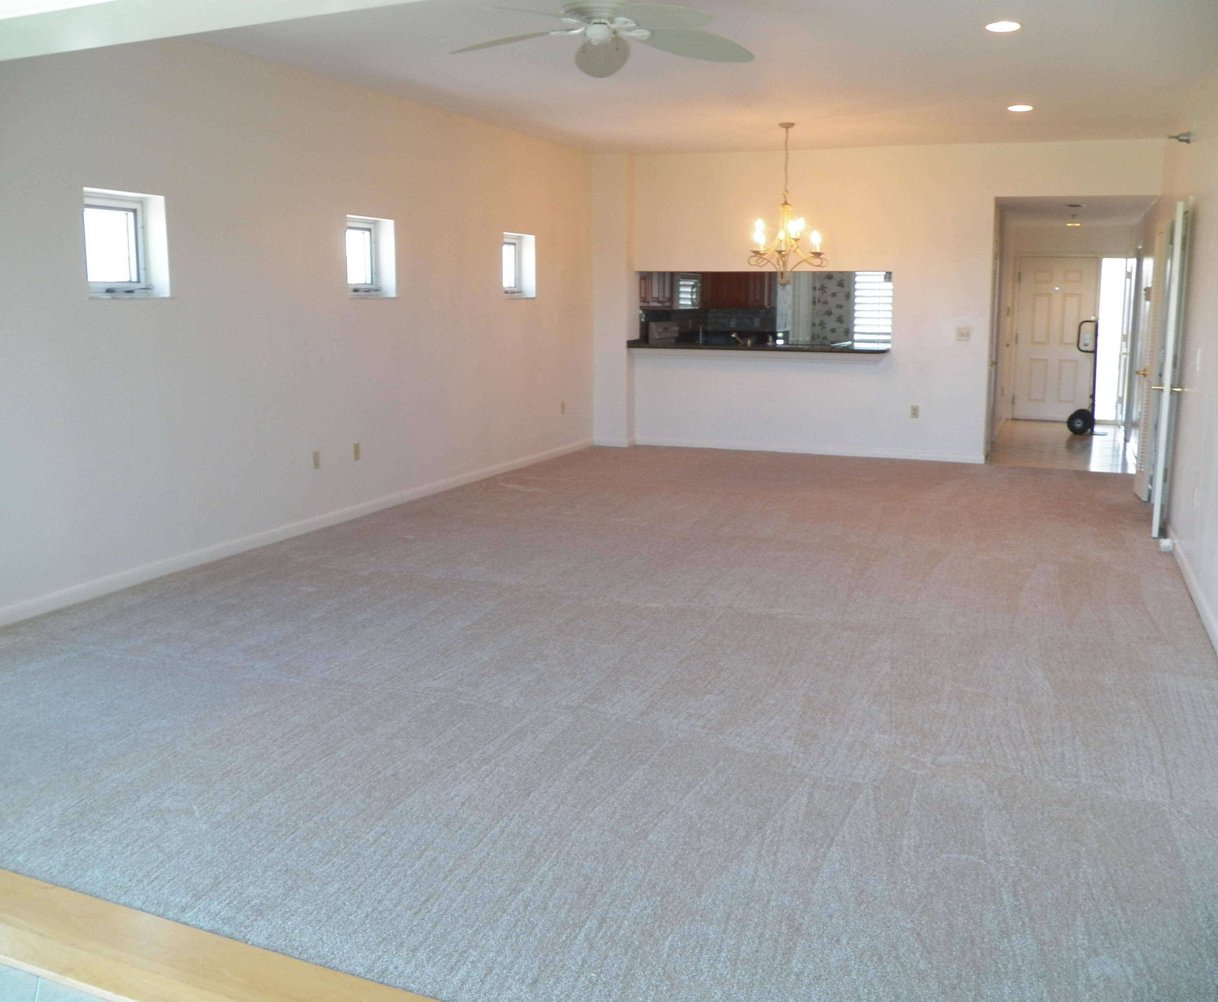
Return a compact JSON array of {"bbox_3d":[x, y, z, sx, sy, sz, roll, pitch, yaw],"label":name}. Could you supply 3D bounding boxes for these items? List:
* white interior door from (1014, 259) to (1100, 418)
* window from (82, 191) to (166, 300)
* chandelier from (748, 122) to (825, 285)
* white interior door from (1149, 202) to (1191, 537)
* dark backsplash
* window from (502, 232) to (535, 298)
[{"bbox_3d":[5.396,-1.954,13.053,0.880,1.990,0.050,4,12,23],"label":"white interior door"},{"bbox_3d":[-2.446,-1.280,5.374,0.150,0.520,0.530,4,12,23],"label":"window"},{"bbox_3d":[1.363,-2.291,8.375,0.620,1.220,0.620,4,12,23],"label":"chandelier"},{"bbox_3d":[3.560,-0.836,6.839,0.050,2.020,0.750,6,12,29],"label":"white interior door"},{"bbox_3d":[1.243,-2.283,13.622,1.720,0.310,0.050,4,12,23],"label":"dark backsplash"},{"bbox_3d":[-0.818,-1.992,9.150,0.150,0.540,0.550,4,12,23],"label":"window"}]

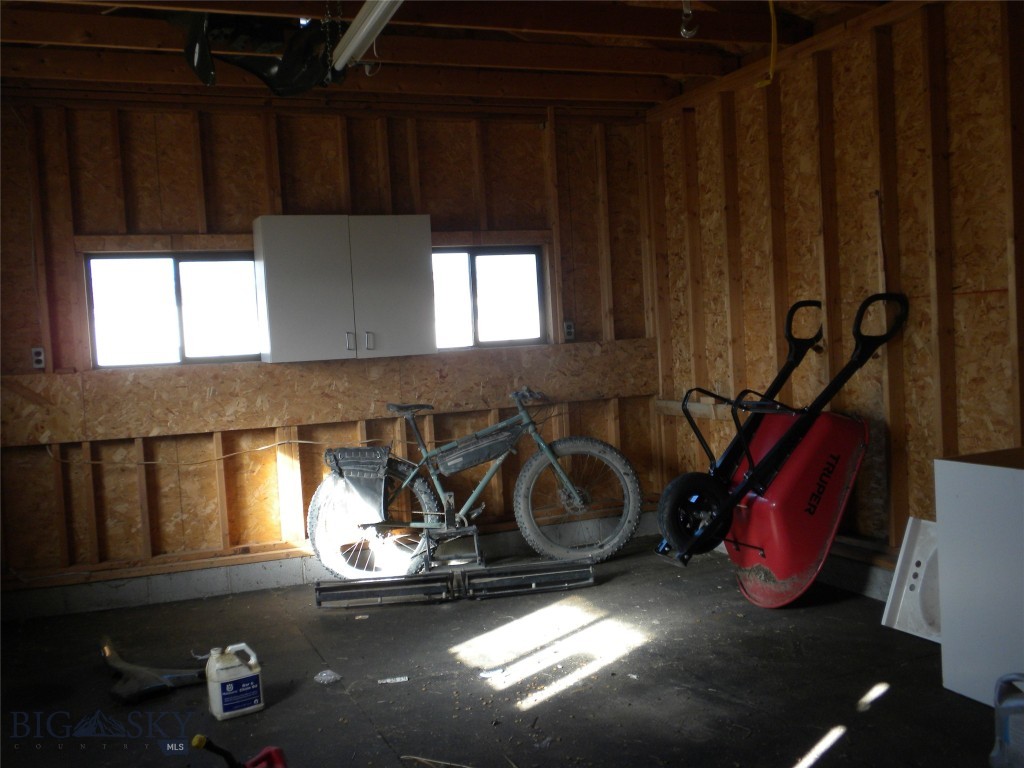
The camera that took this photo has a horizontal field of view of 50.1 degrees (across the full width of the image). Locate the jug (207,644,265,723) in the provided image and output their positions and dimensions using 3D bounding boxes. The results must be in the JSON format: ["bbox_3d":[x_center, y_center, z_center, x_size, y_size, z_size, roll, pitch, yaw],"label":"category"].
[{"bbox_3d":[-1.008,1.067,3.973,0.185,0.243,0.125,-5,3,-37],"label":"jug"}]

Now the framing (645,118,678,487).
[{"bbox_3d":[0.953,-0.444,6.889,0.089,2.406,0.038,-4,3,-22],"label":"framing"}]

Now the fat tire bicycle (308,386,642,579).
[{"bbox_3d":[-0.195,0.556,6.069,1.870,1.035,0.700,-4,2,-13],"label":"fat tire bicycle"}]

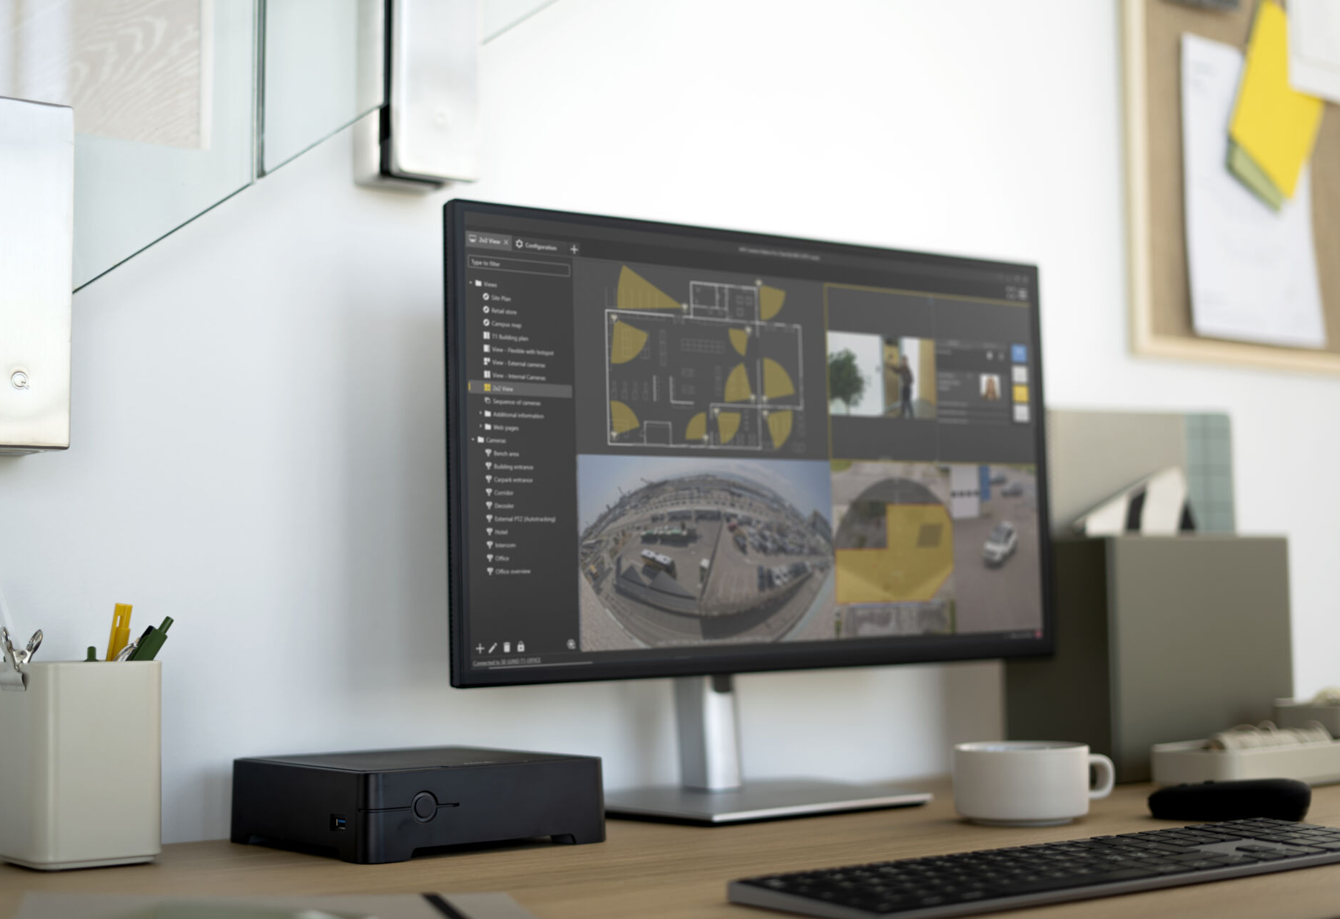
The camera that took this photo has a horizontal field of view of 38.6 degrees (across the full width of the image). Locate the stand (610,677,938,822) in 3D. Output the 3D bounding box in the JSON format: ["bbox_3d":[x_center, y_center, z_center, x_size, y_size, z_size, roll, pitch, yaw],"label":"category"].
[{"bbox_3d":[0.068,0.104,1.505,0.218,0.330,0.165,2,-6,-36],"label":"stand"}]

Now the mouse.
[{"bbox_3d":[0.389,0.236,1.333,0.107,0.033,0.063,-5,-6,43],"label":"mouse"}]

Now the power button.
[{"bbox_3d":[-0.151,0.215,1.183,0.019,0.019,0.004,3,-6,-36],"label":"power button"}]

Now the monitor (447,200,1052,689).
[{"bbox_3d":[0.077,-0.004,1.500,0.579,0.336,0.045,1,-5,-36],"label":"monitor"}]

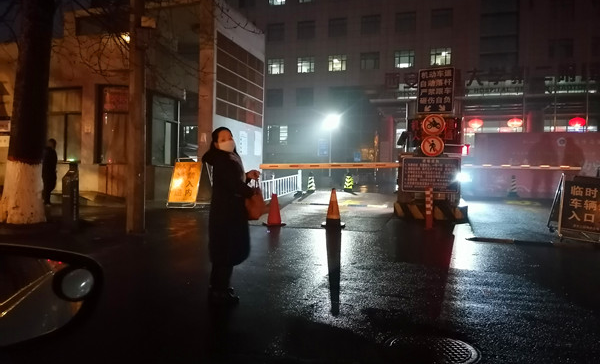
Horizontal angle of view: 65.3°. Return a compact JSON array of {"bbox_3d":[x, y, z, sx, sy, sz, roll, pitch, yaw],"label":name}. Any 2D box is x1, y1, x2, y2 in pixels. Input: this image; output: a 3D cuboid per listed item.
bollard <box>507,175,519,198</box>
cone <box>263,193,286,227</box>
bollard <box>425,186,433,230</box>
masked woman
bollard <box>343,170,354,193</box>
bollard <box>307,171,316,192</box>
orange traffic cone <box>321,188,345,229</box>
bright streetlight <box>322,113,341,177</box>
[{"bbox_3d":[7.454,0.158,16.400,0.380,0.760,0.380,1,0,0],"label":"bollard"},{"bbox_3d":[-0.477,0.516,8.850,0.420,0.580,0.420,1,0,0],"label":"cone"},{"bbox_3d":[2.372,0.481,8.600,0.130,0.780,0.130,1,0,0],"label":"bollard"},{"bbox_3d":[-0.641,0.300,4.350,0.480,1.620,0.490,1,0,28],"label":"masked woman"},{"bbox_3d":[1.845,0.000,17.800,0.380,0.730,0.380,1,0,0],"label":"bollard"},{"bbox_3d":[0.449,0.004,17.800,0.360,0.730,0.360,1,0,0],"label":"bollard"},{"bbox_3d":[0.623,0.477,8.750,0.430,0.720,0.430,1,0,0],"label":"orange traffic cone"},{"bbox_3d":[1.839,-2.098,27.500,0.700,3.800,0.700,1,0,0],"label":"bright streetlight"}]

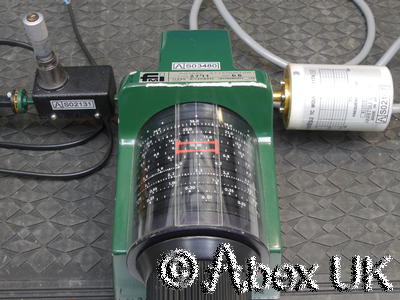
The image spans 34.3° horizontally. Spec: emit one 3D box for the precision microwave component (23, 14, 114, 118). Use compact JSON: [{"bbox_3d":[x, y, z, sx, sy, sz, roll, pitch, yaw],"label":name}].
[{"bbox_3d":[-0.100,-0.065,0.494,0.059,0.093,0.029,-1,54,0],"label":"precision microwave component"}]

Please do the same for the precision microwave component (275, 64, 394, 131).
[{"bbox_3d":[0.104,-0.042,0.520,0.089,0.052,0.052,1,54,0],"label":"precision microwave component"}]

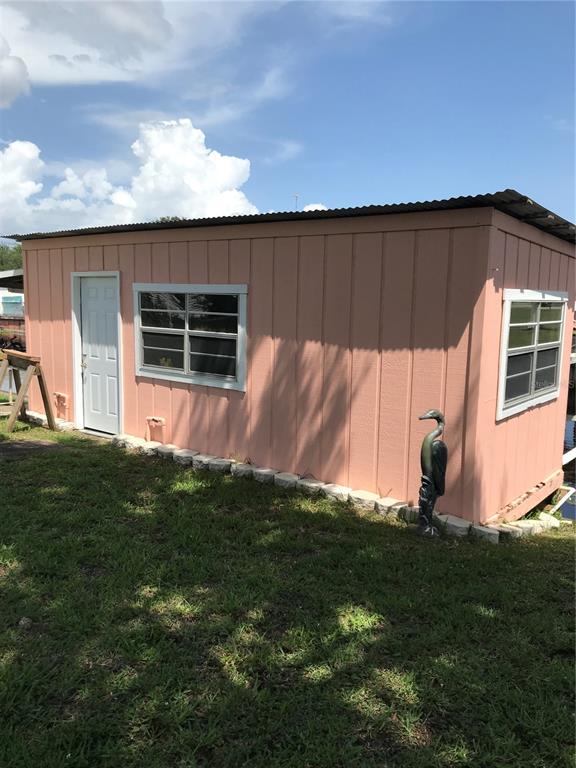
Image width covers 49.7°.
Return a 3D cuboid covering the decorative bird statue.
[{"bbox_3d":[1.152,0.697,4.933,0.300,0.980,0.210,-4,10,-32],"label":"decorative bird statue"}]

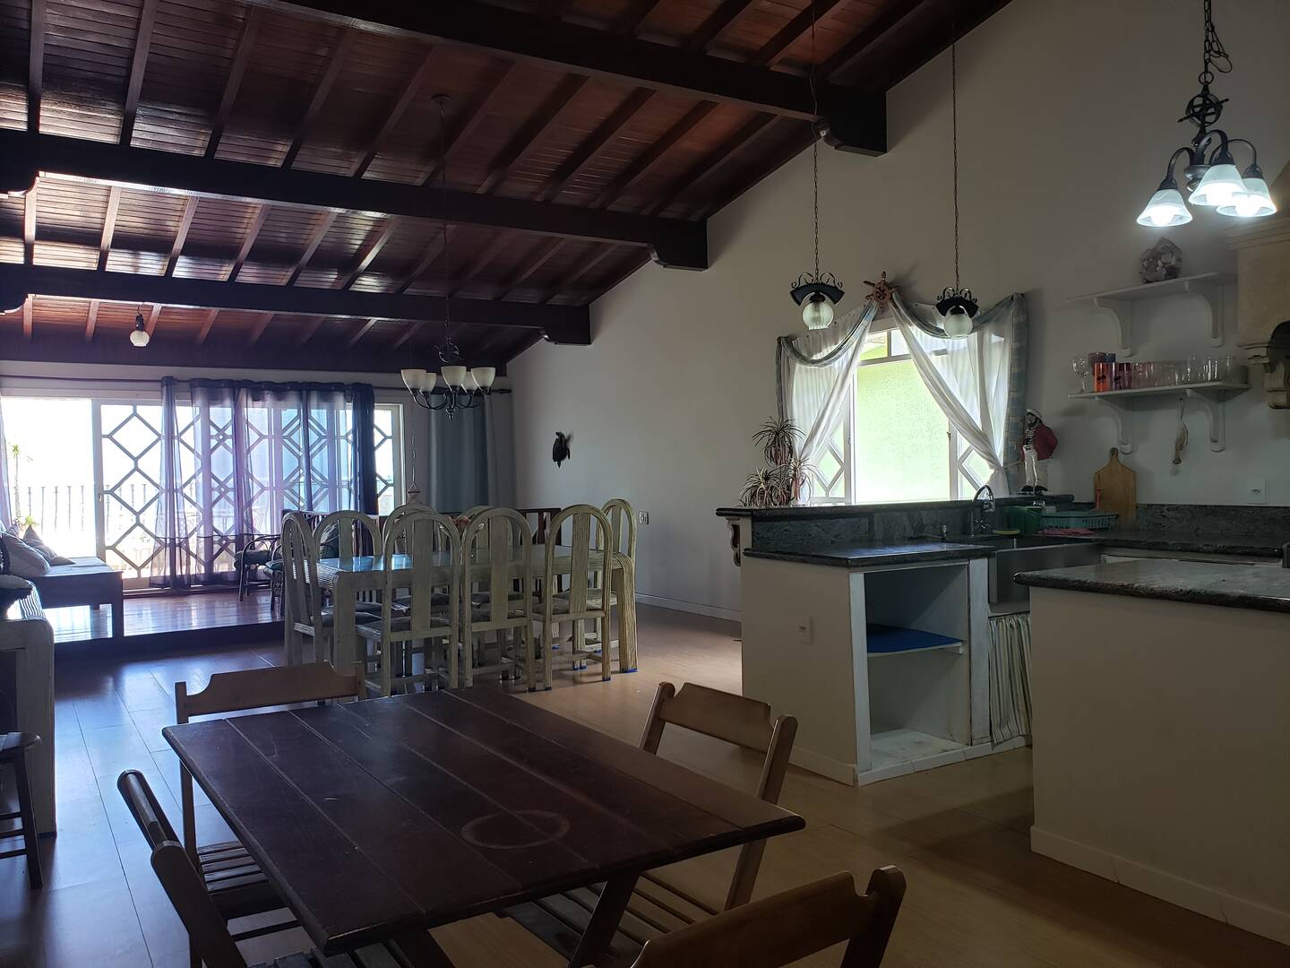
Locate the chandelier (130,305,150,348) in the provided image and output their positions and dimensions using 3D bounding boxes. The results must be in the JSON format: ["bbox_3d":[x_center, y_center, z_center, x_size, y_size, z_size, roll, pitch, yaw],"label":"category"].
[{"bbox_3d":[-4.413,-1.373,8.459,0.175,0.360,0.175,-2,1,-30],"label":"chandelier"}]

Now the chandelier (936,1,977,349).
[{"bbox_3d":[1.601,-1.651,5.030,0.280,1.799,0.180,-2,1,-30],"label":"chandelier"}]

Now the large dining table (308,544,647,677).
[{"bbox_3d":[-1.158,0.841,6.160,1.880,0.750,1.080,-2,1,-30],"label":"large dining table"}]

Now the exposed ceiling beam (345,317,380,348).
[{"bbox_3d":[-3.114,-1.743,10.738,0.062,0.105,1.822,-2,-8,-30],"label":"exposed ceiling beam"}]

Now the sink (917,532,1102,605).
[{"bbox_3d":[1.740,0.396,4.656,0.735,0.222,0.503,-2,1,-30],"label":"sink"}]

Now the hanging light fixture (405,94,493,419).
[{"bbox_3d":[-1.306,-1.459,6.312,0.600,2.080,0.600,-2,1,-30],"label":"hanging light fixture"}]

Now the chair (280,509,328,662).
[{"bbox_3d":[-1.830,0.702,5.706,0.554,1.088,0.473,-2,1,-33],"label":"chair"}]

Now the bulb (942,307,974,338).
[{"bbox_3d":[1.647,-0.849,5.101,0.155,0.165,0.155,-2,1,-30],"label":"bulb"}]

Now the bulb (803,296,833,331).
[{"bbox_3d":[0.814,-0.804,4.575,0.148,0.155,0.148,-1,1,0],"label":"bulb"}]

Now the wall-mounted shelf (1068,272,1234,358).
[{"bbox_3d":[2.550,-0.823,4.846,0.310,0.300,0.800,-2,1,-30],"label":"wall-mounted shelf"}]

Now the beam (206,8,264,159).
[{"bbox_3d":[-2.469,-2.428,5.777,0.062,0.105,1.974,-2,-8,-30],"label":"beam"}]

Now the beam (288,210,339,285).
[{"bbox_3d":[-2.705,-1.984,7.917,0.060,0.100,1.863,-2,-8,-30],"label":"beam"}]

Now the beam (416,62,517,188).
[{"bbox_3d":[-1.118,-2.358,6.258,0.060,0.100,1.802,-2,-8,-30],"label":"beam"}]

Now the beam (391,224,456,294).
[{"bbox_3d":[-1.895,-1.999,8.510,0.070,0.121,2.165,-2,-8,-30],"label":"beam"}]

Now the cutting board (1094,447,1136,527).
[{"bbox_3d":[2.415,0.023,4.984,0.020,0.415,0.235,5,-3,-30],"label":"cutting board"}]

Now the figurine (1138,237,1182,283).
[{"bbox_3d":[2.560,-1.082,4.784,0.140,0.230,0.190,-2,1,-30],"label":"figurine"}]

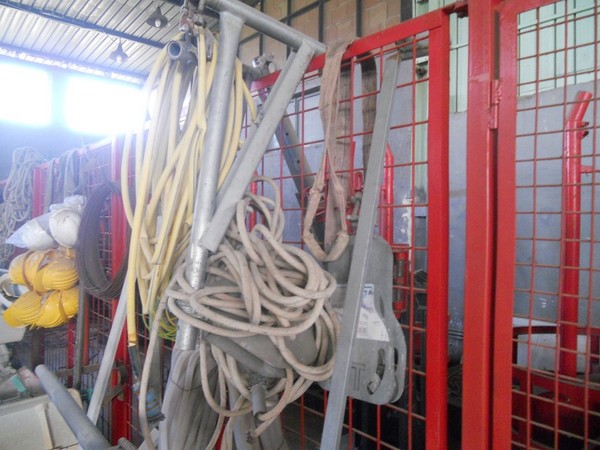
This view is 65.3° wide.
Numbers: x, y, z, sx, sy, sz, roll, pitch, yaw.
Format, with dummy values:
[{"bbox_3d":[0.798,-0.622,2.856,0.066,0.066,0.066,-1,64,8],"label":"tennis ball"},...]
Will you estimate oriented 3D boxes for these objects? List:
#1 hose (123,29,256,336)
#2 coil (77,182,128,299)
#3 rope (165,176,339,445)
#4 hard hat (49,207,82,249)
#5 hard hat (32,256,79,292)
[{"bbox_3d":[-0.344,-0.124,1.430,0.300,0.930,0.340,0,1,-41],"label":"hose"},{"bbox_3d":[-1.089,0.091,2.580,0.120,0.620,0.600,0,1,-41],"label":"coil"},{"bbox_3d":[-0.124,0.209,1.200,0.300,0.650,0.370,0,1,-41],"label":"rope"},{"bbox_3d":[-1.447,0.022,2.900,0.230,0.270,0.160,15,-13,-34],"label":"hard hat"},{"bbox_3d":[-1.502,0.305,2.880,0.280,0.230,0.160,-7,-3,-27],"label":"hard hat"}]

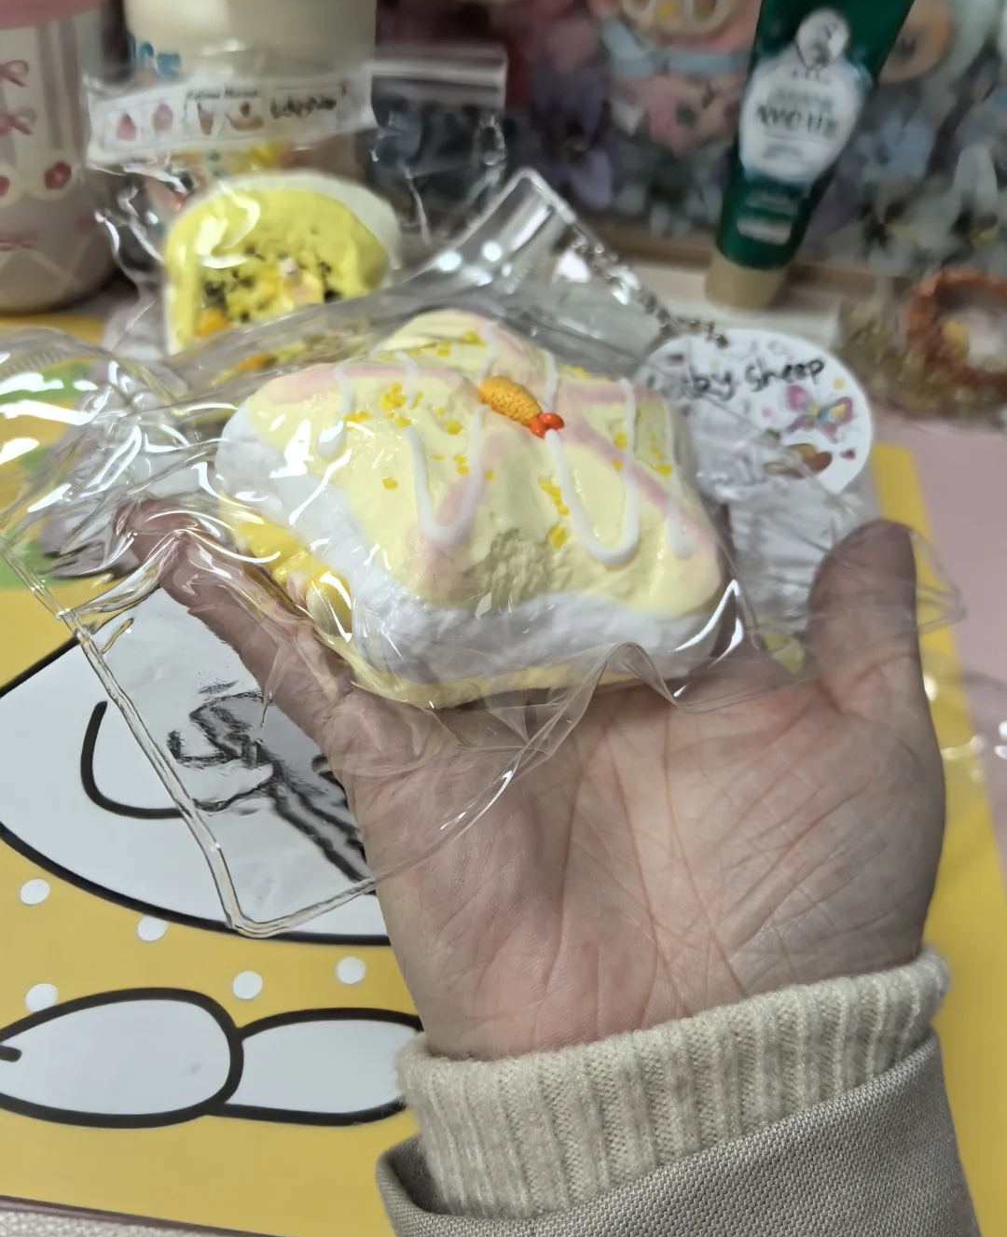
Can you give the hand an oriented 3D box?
[{"bbox_3d":[0.000,0.010,0.182,0.137,0.058,0.127,-1,49,3],"label":"hand"}]

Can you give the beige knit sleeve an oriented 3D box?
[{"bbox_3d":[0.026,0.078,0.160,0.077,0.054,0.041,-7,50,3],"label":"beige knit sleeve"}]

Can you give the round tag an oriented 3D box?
[{"bbox_3d":[0.046,-0.039,0.206,0.051,0.002,0.051,-8,59,0],"label":"round tag"}]

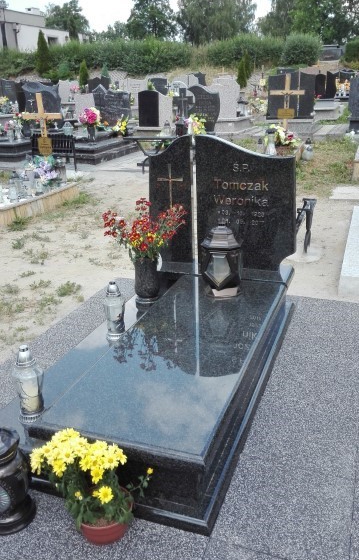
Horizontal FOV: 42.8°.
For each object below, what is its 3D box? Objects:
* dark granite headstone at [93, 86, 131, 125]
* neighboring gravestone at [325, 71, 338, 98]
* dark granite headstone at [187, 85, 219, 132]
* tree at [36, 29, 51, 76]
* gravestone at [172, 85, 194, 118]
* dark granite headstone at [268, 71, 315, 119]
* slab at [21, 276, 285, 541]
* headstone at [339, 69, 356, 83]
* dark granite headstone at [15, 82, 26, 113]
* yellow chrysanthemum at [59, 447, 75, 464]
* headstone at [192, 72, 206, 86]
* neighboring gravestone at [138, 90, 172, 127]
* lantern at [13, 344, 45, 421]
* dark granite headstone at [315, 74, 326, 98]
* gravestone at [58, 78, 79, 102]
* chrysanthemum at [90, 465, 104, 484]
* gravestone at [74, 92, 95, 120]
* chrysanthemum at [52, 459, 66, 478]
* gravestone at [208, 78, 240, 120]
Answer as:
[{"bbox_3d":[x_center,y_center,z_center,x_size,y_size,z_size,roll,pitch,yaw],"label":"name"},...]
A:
[{"bbox_3d":[-1.798,-4.596,12.200,1.000,1.050,0.170,7,22,20],"label":"dark granite headstone"},{"bbox_3d":[4.979,-6.388,15.000,0.420,0.830,0.120,6,21,20],"label":"neighboring gravestone"},{"bbox_3d":[0.497,-3.418,9.100,0.660,0.920,0.100,5,21,21],"label":"dark granite headstone"},{"bbox_3d":[-5.940,-9.871,20.000,0.620,1.950,0.620,5,21,21],"label":"tree"},{"bbox_3d":[0.118,-4.547,12.000,0.560,0.880,0.140,7,22,20],"label":"gravestone"},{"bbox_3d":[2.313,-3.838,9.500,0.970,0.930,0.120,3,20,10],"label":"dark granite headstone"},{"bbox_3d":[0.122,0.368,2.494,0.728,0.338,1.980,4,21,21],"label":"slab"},{"bbox_3d":[5.136,-6.023,14.000,0.530,0.820,0.120,5,21,21],"label":"headstone"},{"bbox_3d":[-3.576,-4.083,10.300,0.320,0.740,0.120,5,21,21],"label":"dark granite headstone"},{"bbox_3d":[-0.388,0.606,1.581,0.050,0.050,0.038,-8,22,-17],"label":"yellow chrysanthemum"},{"bbox_3d":[0.918,-8.887,20.500,0.750,0.950,0.140,7,22,20],"label":"headstone"},{"bbox_3d":[-0.660,-4.719,12.600,0.920,0.950,0.160,7,22,20],"label":"neighboring gravestone"},{"bbox_3d":[-0.586,0.403,1.764,0.125,0.326,0.125,6,21,20],"label":"lantern"},{"bbox_3d":[4.567,-6.254,14.800,0.380,0.750,0.120,6,21,20],"label":"dark granite headstone"},{"bbox_3d":[-3.499,-5.985,14.500,0.680,0.780,0.140,5,21,21],"label":"gravestone"},{"bbox_3d":[-0.284,0.672,1.586,0.047,0.052,0.038,-6,22,-13],"label":"chrysanthemum"},{"bbox_3d":[-2.033,-3.692,9.800,0.490,0.660,0.120,6,21,20],"label":"gravestone"},{"bbox_3d":[-0.413,0.649,1.576,0.047,0.052,0.038,-8,22,-18],"label":"chrysanthemum"},{"bbox_3d":[1.024,-4.083,10.300,0.740,0.880,0.120,5,21,21],"label":"gravestone"}]

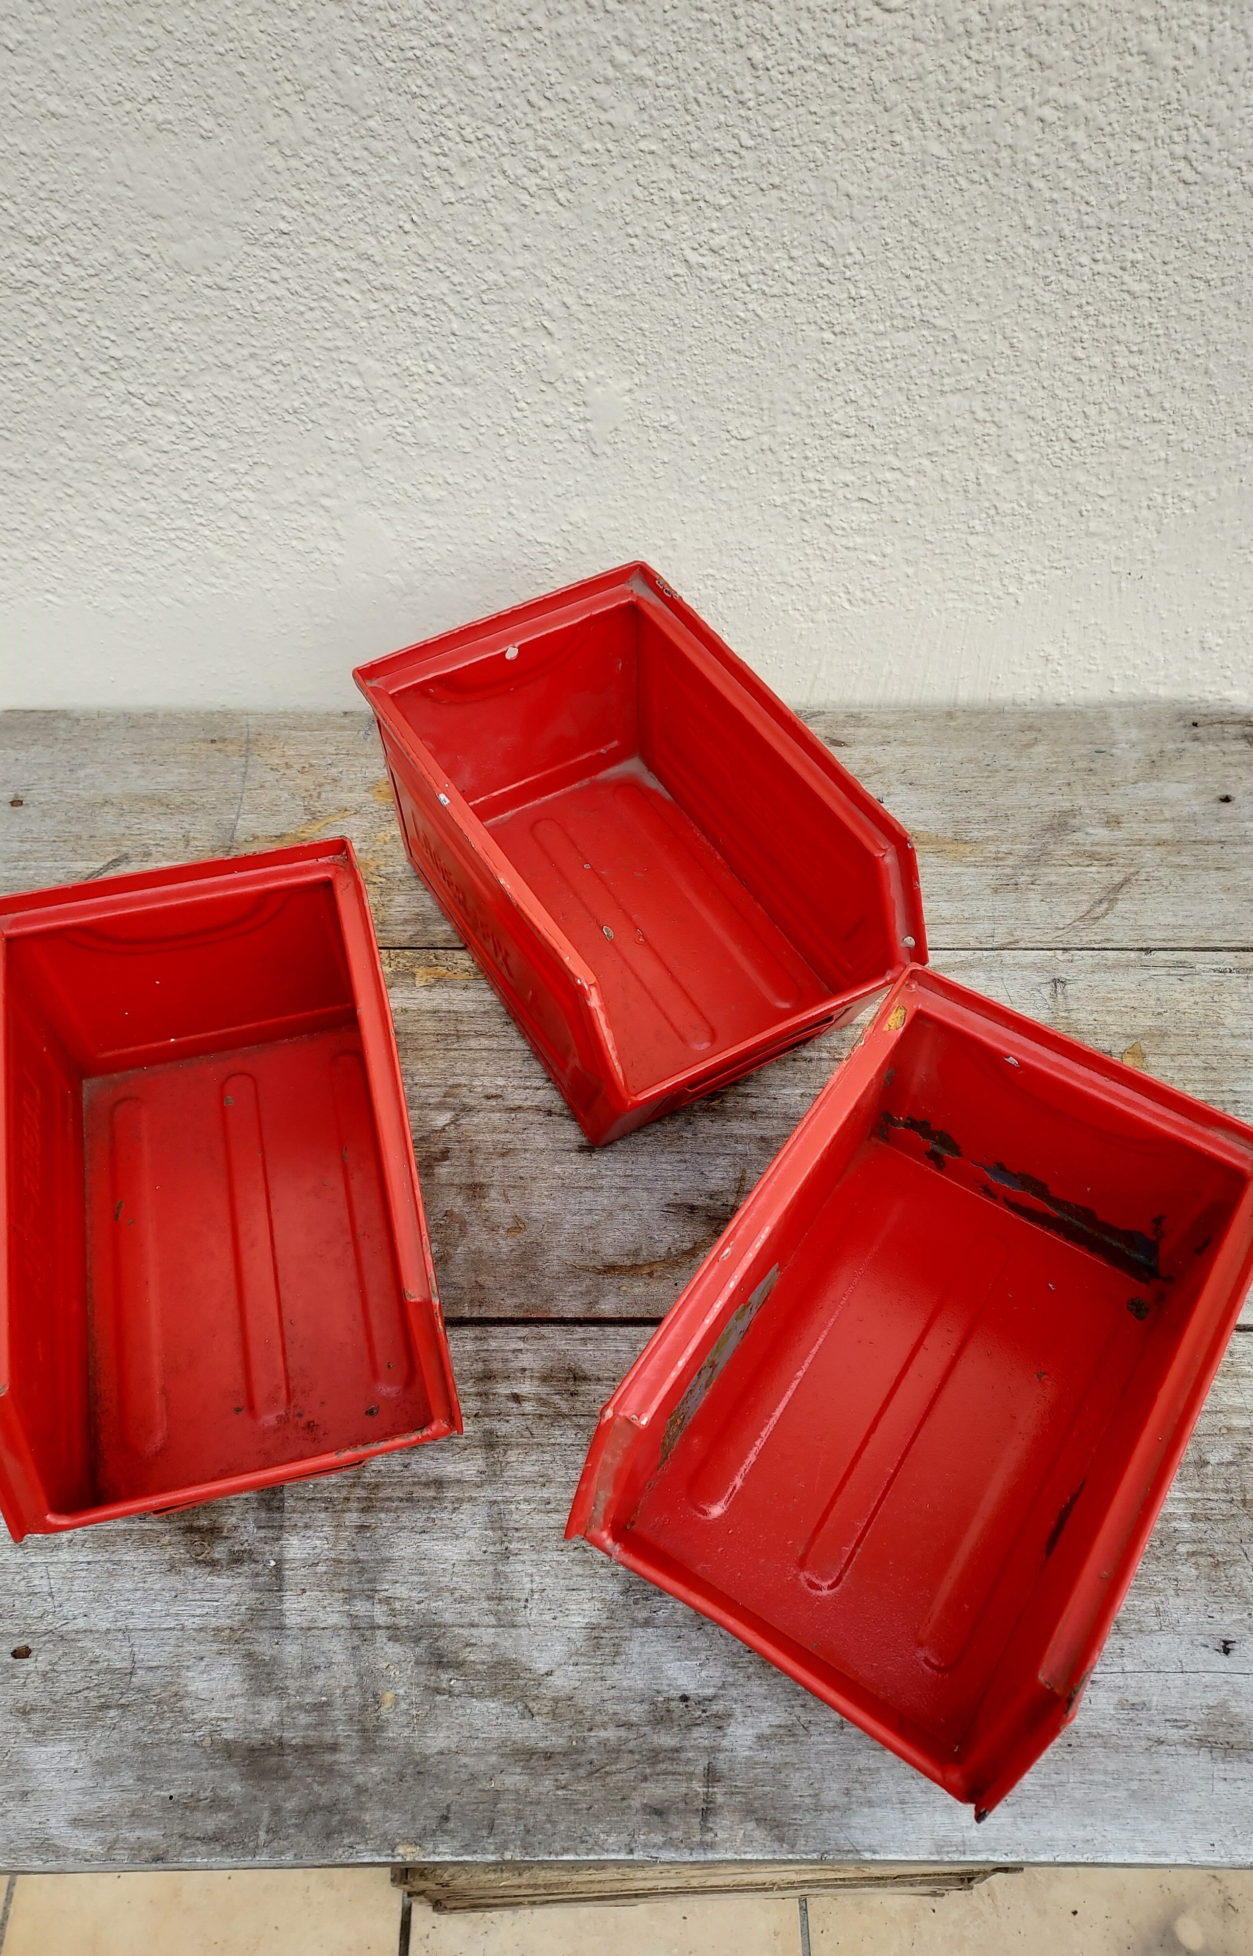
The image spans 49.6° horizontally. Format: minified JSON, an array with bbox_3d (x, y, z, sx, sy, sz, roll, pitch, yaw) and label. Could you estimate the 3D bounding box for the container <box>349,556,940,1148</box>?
[{"bbox_3d":[0.004,-0.050,0.617,0.148,0.125,0.231,-26,59,-17],"label":"container"}]

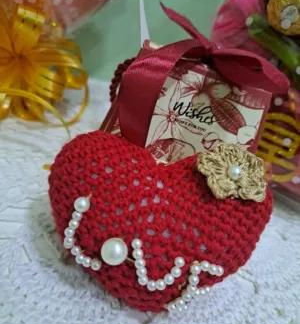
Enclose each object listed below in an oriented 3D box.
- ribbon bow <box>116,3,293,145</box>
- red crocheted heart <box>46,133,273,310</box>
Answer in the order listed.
[{"bbox_3d":[0.035,-0.046,0.178,0.098,0.080,0.045,18,10,3],"label":"ribbon bow"},{"bbox_3d":[0.007,0.037,0.166,0.131,0.109,0.056,12,7,2],"label":"red crocheted heart"}]

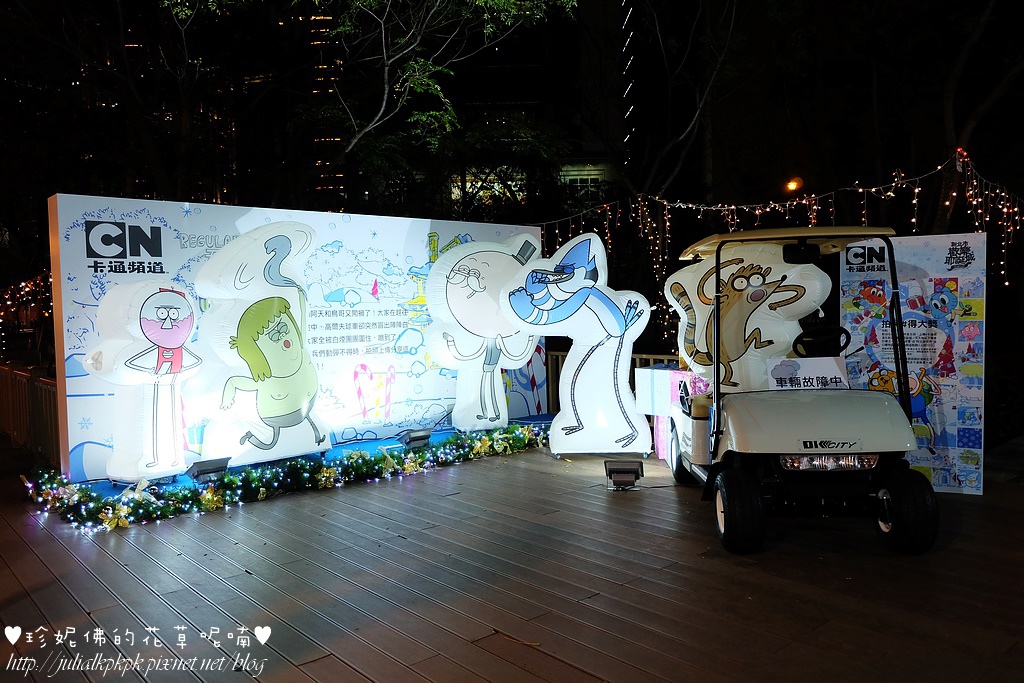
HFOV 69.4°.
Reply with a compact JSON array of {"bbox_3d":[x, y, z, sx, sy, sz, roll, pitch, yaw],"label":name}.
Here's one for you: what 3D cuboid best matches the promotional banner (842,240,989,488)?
[{"bbox_3d":[2.845,0.163,5.283,0.908,1.805,0.070,0,3,22],"label":"promotional banner"}]

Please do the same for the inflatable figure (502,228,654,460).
[{"bbox_3d":[0.596,0.020,6.824,1.345,2.013,0.478,-1,3,5],"label":"inflatable figure"}]

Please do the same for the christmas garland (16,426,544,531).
[{"bbox_3d":[-1.487,0.970,6.438,4.613,0.219,1.415,-3,4,-40],"label":"christmas garland"}]

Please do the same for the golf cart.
[{"bbox_3d":[1.761,0.214,4.821,1.196,1.784,2.441,-1,3,3],"label":"golf cart"}]

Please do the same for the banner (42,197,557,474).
[{"bbox_3d":[-1.687,-0.135,7.548,5.058,2.264,0.409,-3,4,-40],"label":"banner"}]

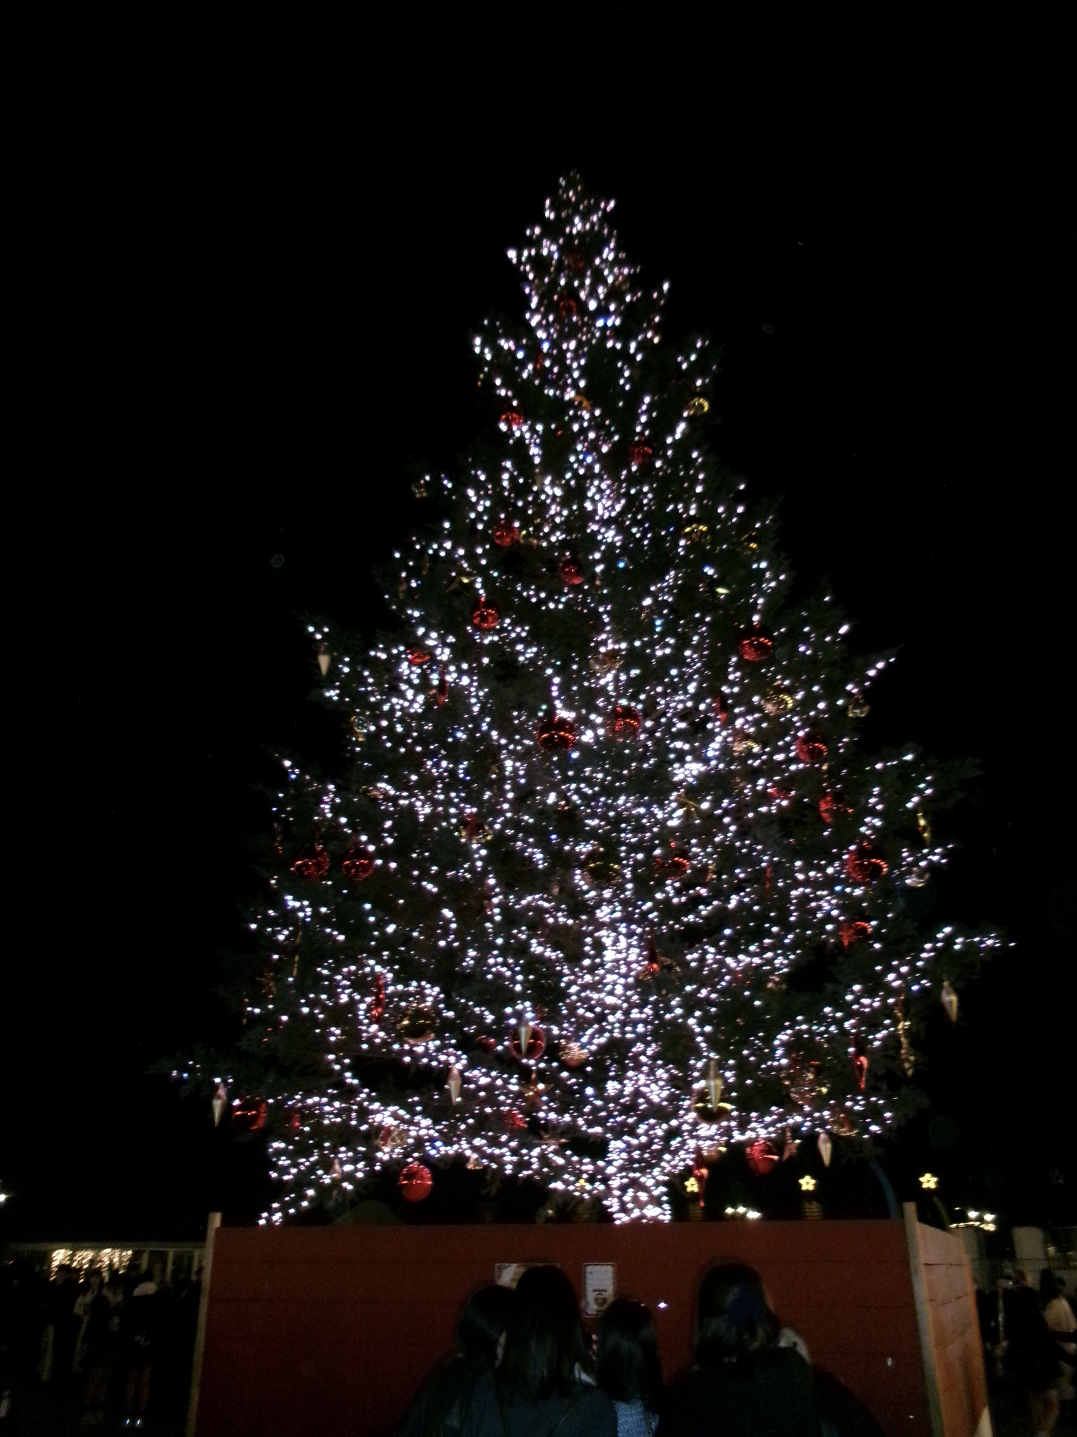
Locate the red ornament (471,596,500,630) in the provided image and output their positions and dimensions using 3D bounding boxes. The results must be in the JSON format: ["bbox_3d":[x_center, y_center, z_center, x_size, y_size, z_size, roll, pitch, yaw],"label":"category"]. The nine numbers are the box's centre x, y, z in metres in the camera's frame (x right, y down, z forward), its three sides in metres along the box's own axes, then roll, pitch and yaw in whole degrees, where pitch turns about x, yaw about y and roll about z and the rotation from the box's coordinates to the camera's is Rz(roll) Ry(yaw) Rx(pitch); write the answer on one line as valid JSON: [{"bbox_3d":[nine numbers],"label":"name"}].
[{"bbox_3d":[-0.445,-0.881,9.708,0.239,0.281,0.239,0,-25,0],"label":"red ornament"}]

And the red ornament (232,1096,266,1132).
[{"bbox_3d":[-2.218,3.034,8.900,0.270,0.281,0.270,0,-25,0],"label":"red ornament"}]

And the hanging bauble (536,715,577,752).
[{"bbox_3d":[0.121,0.106,8.100,0.268,0.279,0.268,0,-25,0],"label":"hanging bauble"}]

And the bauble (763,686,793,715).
[{"bbox_3d":[1.876,-0.136,9.079,0.237,0.232,0.237,0,-25,0],"label":"bauble"}]

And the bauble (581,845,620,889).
[{"bbox_3d":[0.435,1.030,8.050,0.255,0.265,0.255,0,-25,0],"label":"bauble"}]

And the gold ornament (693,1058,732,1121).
[{"bbox_3d":[1.147,2.439,7.641,0.236,0.391,0.236,0,-25,0],"label":"gold ornament"}]

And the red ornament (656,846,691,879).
[{"bbox_3d":[0.950,1.010,8.200,0.250,0.260,0.250,0,-25,0],"label":"red ornament"}]

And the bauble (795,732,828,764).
[{"bbox_3d":[2.082,0.222,8.854,0.248,0.248,0.248,0,-25,0],"label":"bauble"}]

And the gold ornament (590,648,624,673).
[{"bbox_3d":[0.518,-0.450,8.800,0.250,0.260,0.250,0,-25,0],"label":"gold ornament"}]

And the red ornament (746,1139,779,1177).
[{"bbox_3d":[1.599,3.138,8.300,0.245,0.255,0.245,0,-25,0],"label":"red ornament"}]

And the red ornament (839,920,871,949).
[{"bbox_3d":[2.271,1.546,8.339,0.226,0.209,0.226,0,-25,0],"label":"red ornament"}]

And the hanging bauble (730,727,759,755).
[{"bbox_3d":[1.528,0.166,8.600,0.220,0.229,0.220,0,-25,0],"label":"hanging bauble"}]

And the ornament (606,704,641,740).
[{"bbox_3d":[0.624,0.025,8.500,0.258,0.268,0.258,0,-25,0],"label":"ornament"}]

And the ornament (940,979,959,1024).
[{"bbox_3d":[3.072,2.116,8.678,0.130,0.327,0.130,0,-25,0],"label":"ornament"}]

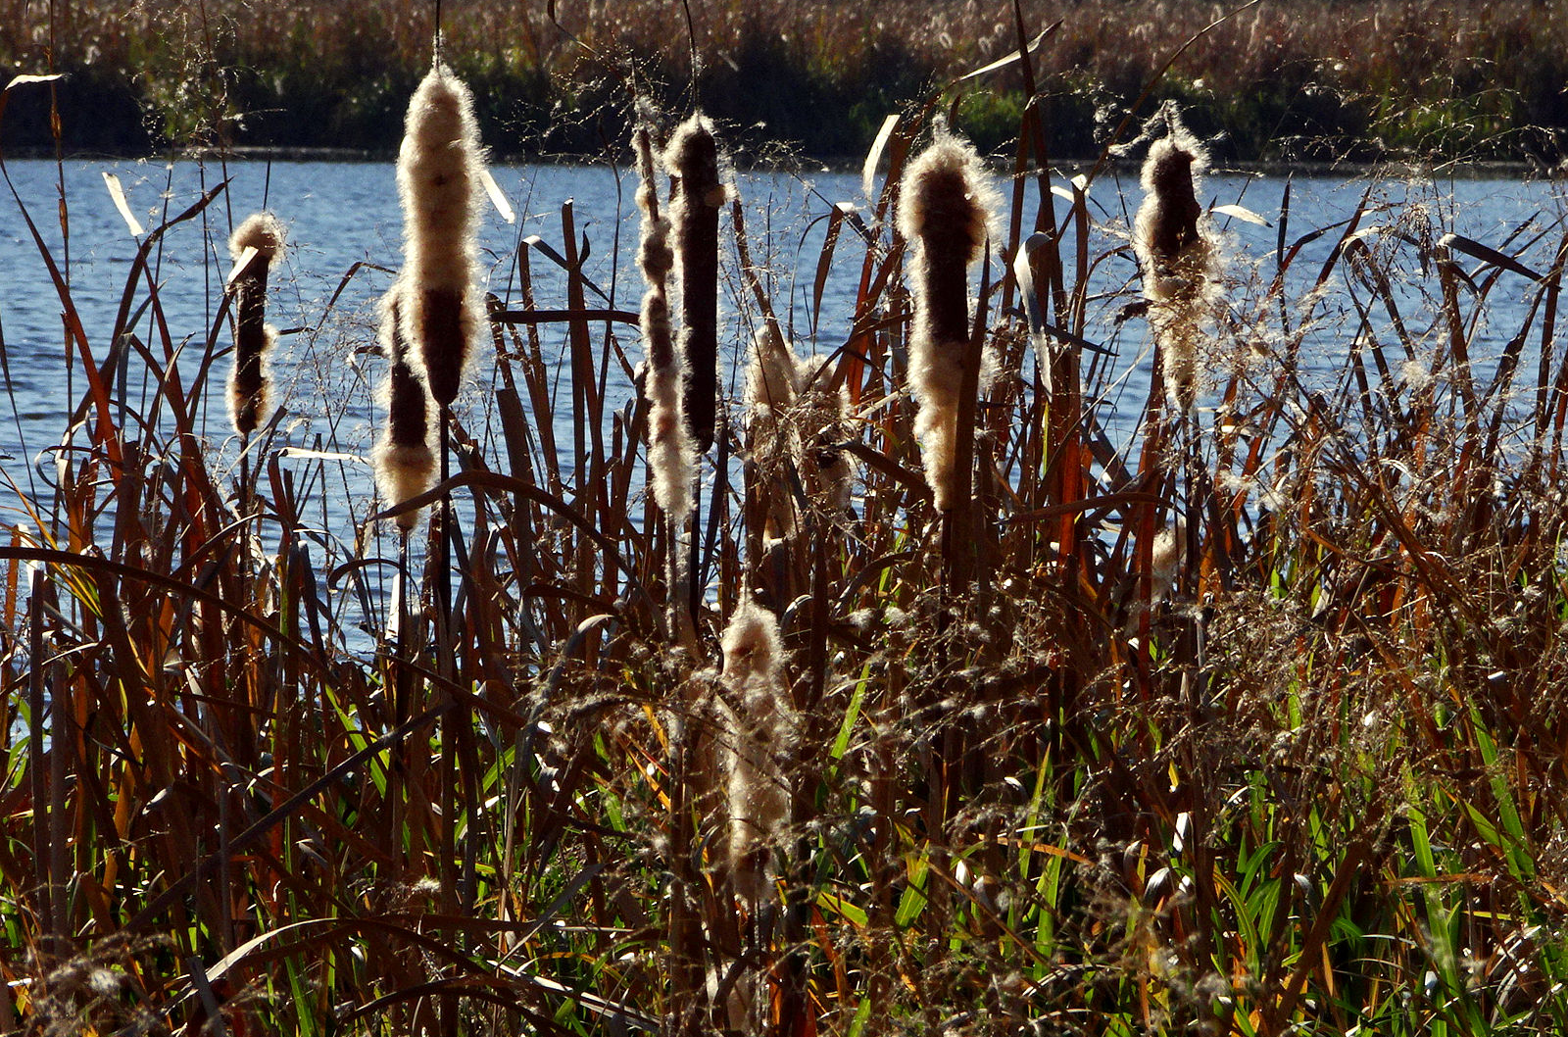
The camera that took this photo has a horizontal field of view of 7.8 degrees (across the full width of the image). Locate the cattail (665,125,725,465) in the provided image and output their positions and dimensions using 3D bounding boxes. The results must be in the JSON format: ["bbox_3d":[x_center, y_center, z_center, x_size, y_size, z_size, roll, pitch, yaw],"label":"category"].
[{"bbox_3d":[-0.054,-0.140,6.900,0.032,0.205,0.032,-2,3,0],"label":"cattail"}]

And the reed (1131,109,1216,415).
[{"bbox_3d":[0.237,-0.155,7.000,0.048,0.183,0.048,-2,3,0],"label":"reed"}]

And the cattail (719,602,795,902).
[{"bbox_3d":[-0.015,0.134,6.600,0.037,0.172,0.037,-2,3,0],"label":"cattail"}]

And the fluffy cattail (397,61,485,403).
[{"bbox_3d":[-0.201,-0.164,6.700,0.050,0.201,0.050,-1,3,0],"label":"fluffy cattail"}]

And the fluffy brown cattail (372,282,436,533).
[{"bbox_3d":[-0.260,-0.076,7.900,0.036,0.172,0.035,-3,2,0],"label":"fluffy brown cattail"}]

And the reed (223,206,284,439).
[{"bbox_3d":[-0.345,-0.127,7.500,0.035,0.148,0.035,3,3,0],"label":"reed"}]

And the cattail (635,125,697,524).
[{"bbox_3d":[-0.070,-0.114,6.800,0.024,0.235,0.024,-4,3,0],"label":"cattail"}]

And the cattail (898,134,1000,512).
[{"bbox_3d":[0.097,-0.116,6.800,0.059,0.223,0.059,0,3,0],"label":"cattail"}]

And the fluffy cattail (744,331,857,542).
[{"bbox_3d":[0.010,-0.052,7.100,0.068,0.140,0.041,0,3,0],"label":"fluffy cattail"}]

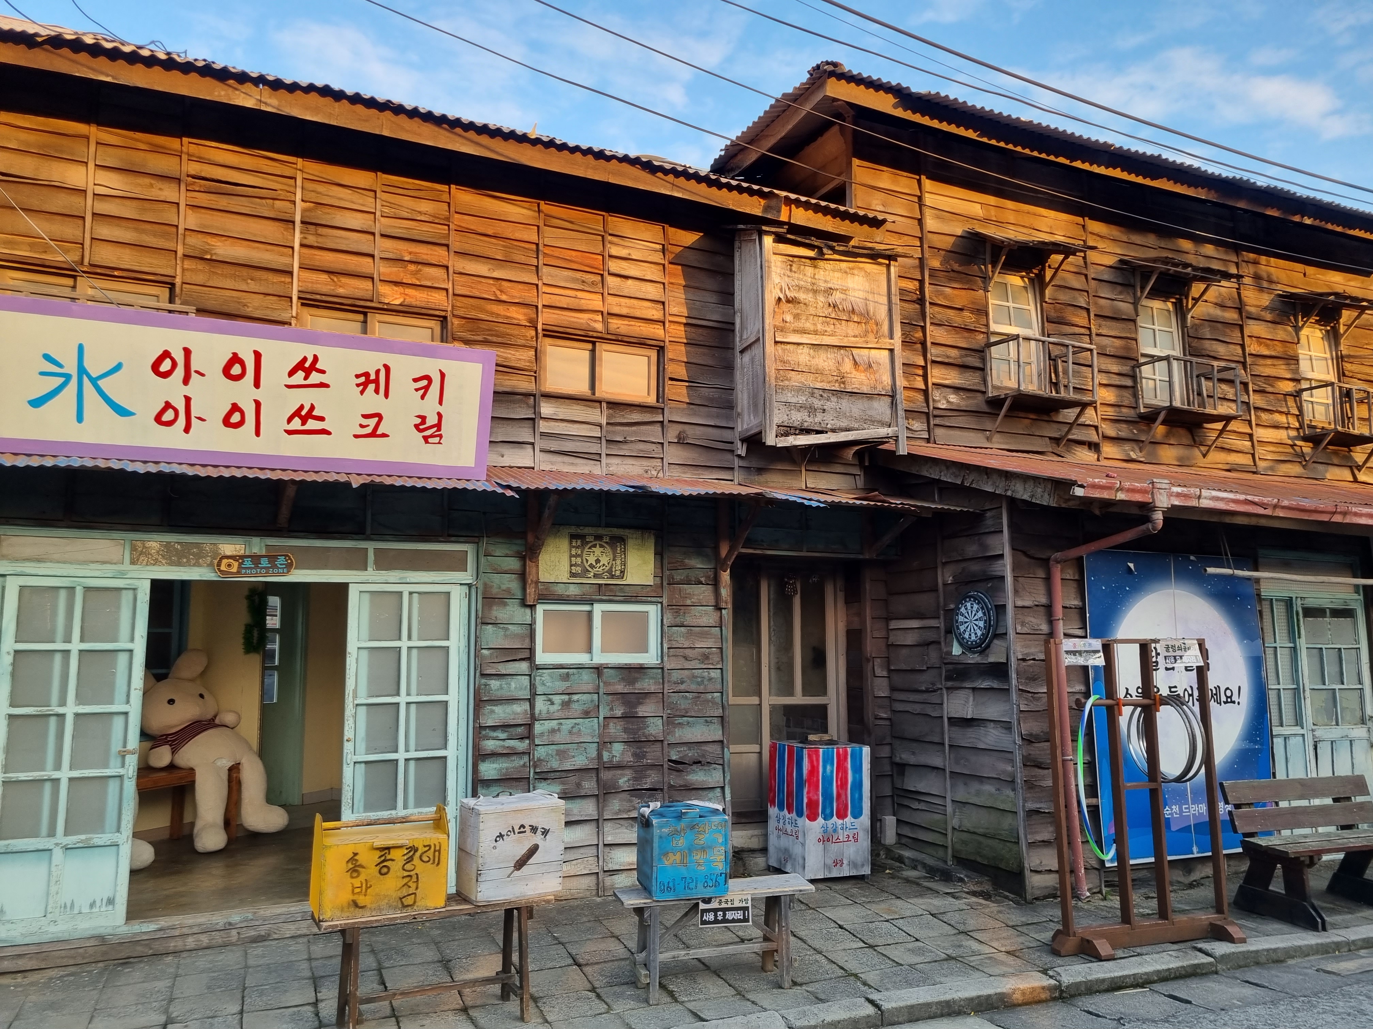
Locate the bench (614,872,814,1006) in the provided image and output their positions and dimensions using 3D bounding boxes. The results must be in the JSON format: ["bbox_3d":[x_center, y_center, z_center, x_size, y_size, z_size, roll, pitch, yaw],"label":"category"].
[{"bbox_3d":[0.136,1.966,4.783,0.930,0.444,0.270,2,-8,-18],"label":"bench"}]

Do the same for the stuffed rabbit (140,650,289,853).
[{"bbox_3d":[-3.583,1.751,7.793,0.760,1.400,0.820,-4,-8,28],"label":"stuffed rabbit"}]

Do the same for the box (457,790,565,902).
[{"bbox_3d":[-0.790,1.487,4.631,0.395,0.400,0.280,4,-8,-30],"label":"box"}]

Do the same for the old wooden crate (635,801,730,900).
[{"bbox_3d":[-0.017,1.574,4.849,0.350,0.355,0.375,1,-8,-15],"label":"old wooden crate"}]

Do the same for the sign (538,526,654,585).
[{"bbox_3d":[-0.565,0.272,6.754,0.800,0.365,0.030,3,-8,-26],"label":"sign"}]

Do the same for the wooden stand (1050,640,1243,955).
[{"bbox_3d":[2.409,1.472,5.542,1.110,1.580,0.330,2,-8,-19],"label":"wooden stand"}]

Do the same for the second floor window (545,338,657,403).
[{"bbox_3d":[-0.564,-0.971,6.964,0.846,0.400,0.080,3,-8,-26],"label":"second floor window"}]

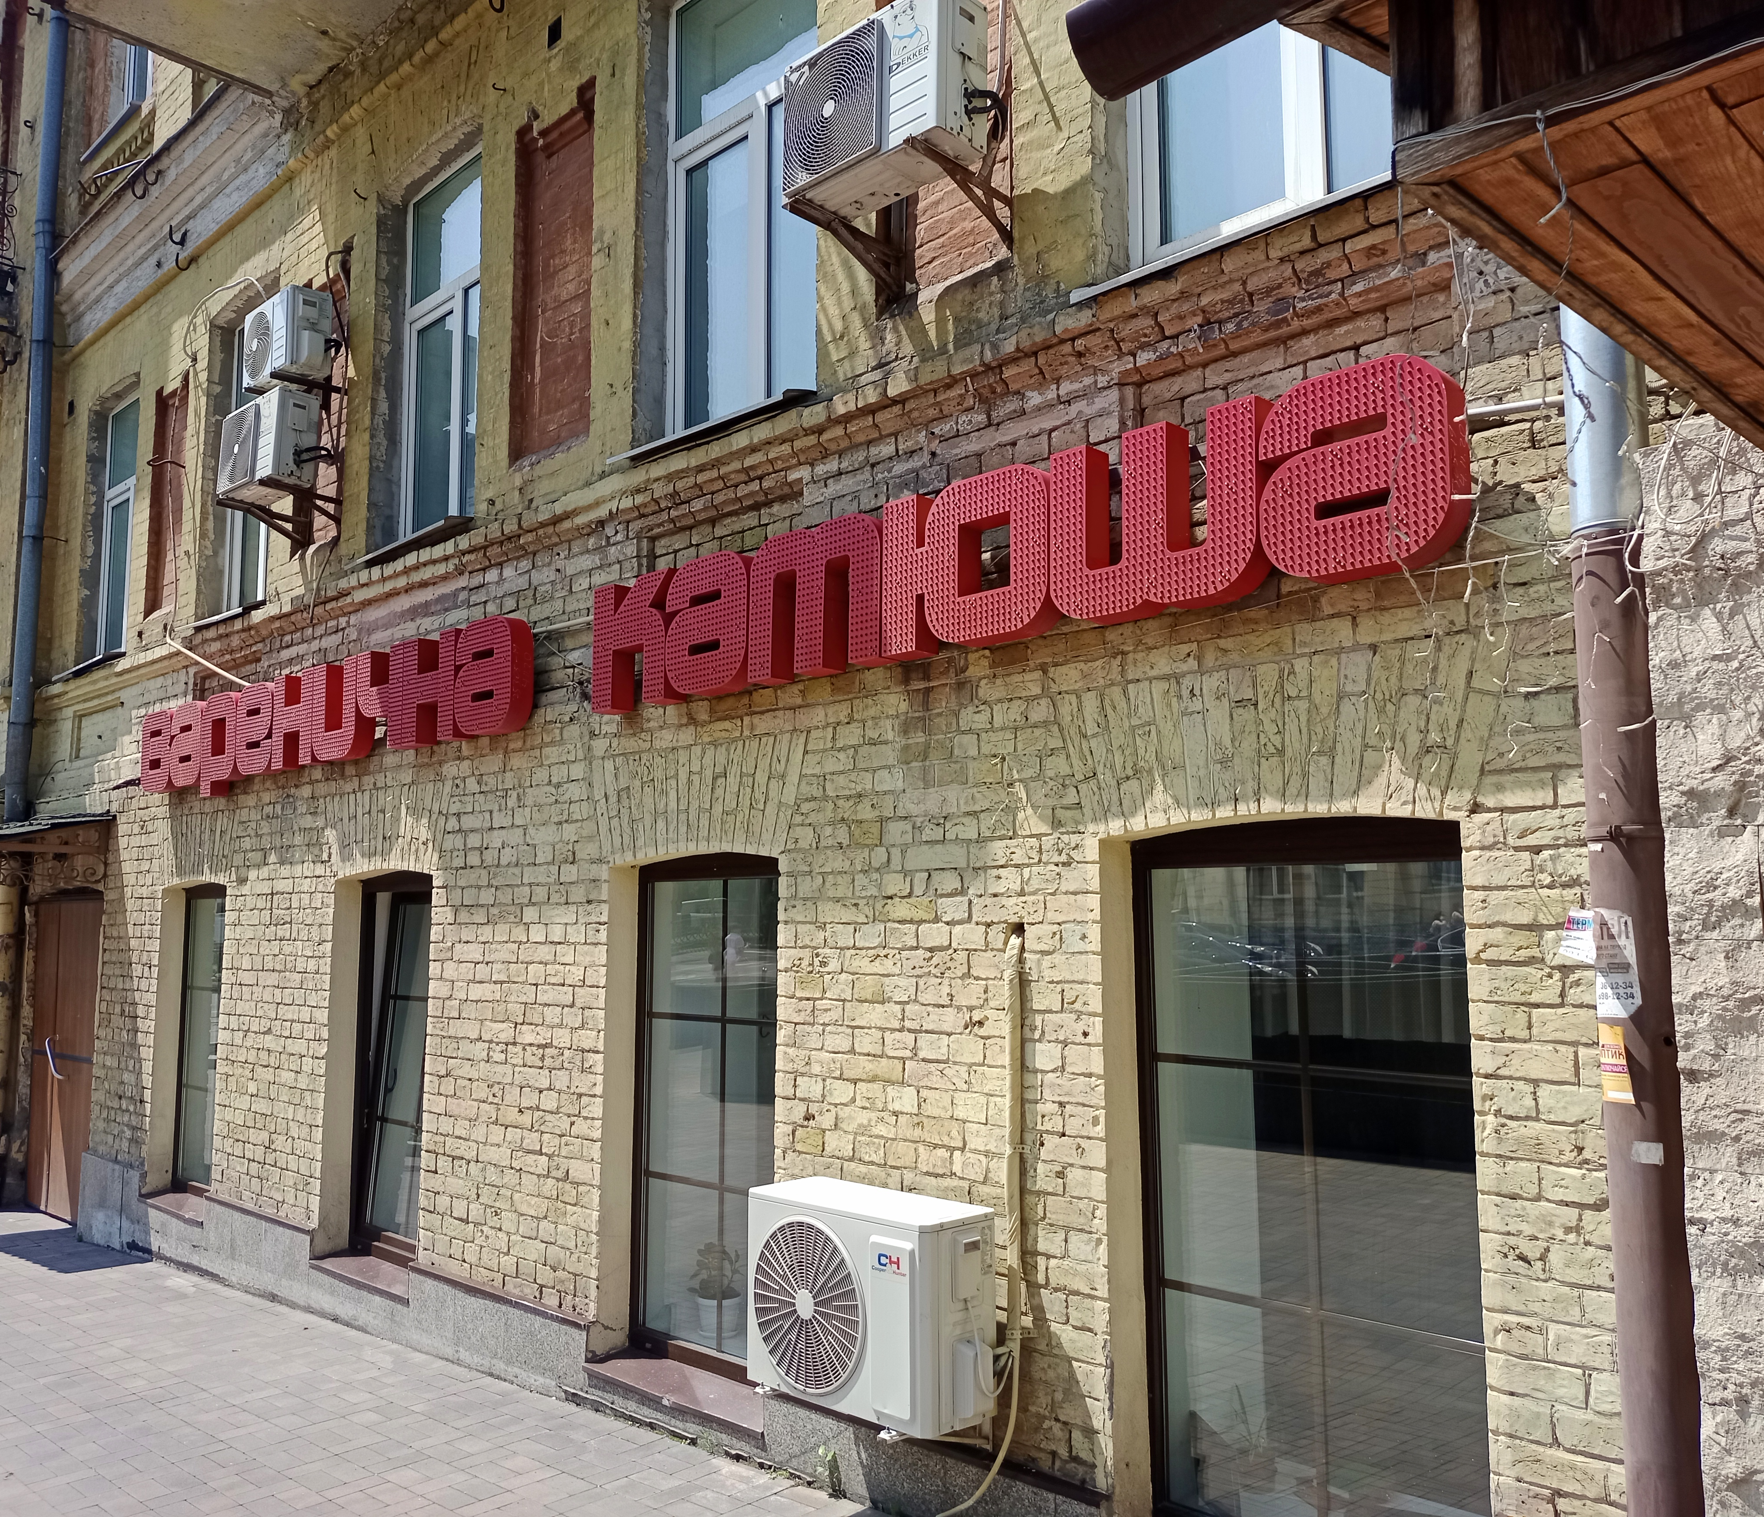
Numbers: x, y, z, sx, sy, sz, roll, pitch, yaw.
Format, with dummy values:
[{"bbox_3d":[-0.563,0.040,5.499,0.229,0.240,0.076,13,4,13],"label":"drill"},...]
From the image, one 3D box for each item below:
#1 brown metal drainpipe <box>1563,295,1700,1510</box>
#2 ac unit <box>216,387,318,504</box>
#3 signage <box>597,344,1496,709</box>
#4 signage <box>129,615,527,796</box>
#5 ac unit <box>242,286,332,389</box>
[{"bbox_3d":[1.483,0.407,2.889,0.150,2.950,0.150,6,-9,-44],"label":"brown metal drainpipe"},{"bbox_3d":[-3.375,-1.675,8.036,0.260,0.492,0.791,6,-9,-44],"label":"ac unit"},{"bbox_3d":[0.107,-0.551,4.456,0.100,0.480,3.370,6,-9,-44],"label":"signage"},{"bbox_3d":[-3.077,-0.155,7.686,0.100,0.557,4.521,6,-9,-44],"label":"signage"},{"bbox_3d":[-3.266,-2.226,8.001,0.260,0.483,0.645,6,-9,-44],"label":"ac unit"}]

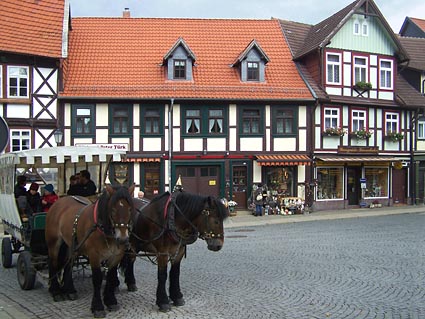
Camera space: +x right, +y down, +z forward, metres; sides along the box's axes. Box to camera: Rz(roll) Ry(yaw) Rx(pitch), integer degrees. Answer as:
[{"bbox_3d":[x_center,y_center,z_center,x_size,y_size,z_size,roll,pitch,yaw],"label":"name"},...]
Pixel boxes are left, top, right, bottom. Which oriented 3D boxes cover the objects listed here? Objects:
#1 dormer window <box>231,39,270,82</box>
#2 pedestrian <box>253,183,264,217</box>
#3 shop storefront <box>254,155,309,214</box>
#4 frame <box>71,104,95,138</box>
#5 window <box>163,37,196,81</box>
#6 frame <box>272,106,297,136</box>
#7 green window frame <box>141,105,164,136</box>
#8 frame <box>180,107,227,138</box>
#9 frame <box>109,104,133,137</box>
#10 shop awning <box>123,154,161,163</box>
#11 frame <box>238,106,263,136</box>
[{"bbox_3d":[2.216,-5.483,27.015,1.800,2.356,2.350,0,0,-4],"label":"dormer window"},{"bbox_3d":[2.336,2.092,23.700,0.500,1.630,0.380,0,0,14],"label":"pedestrian"},{"bbox_3d":[3.752,1.378,25.017,2.900,3.170,1.100,0,0,-4],"label":"shop storefront"},{"bbox_3d":[-6.830,-2.011,24.692,1.280,1.799,0.160,0,0,-4],"label":"frame"},{"bbox_3d":[-1.839,-5.549,26.803,1.800,2.336,2.350,0,0,-4],"label":"window"},{"bbox_3d":[3.939,-2.058,25.445,1.369,1.717,0.160,0,0,-4],"label":"frame"},{"bbox_3d":[-3.204,-2.058,24.946,1.310,1.764,0.160,0,0,-4],"label":"green window frame"},{"bbox_3d":[-0.431,-2.039,25.140,2.532,1.740,0.160,0,0,-4],"label":"frame"},{"bbox_3d":[-4.876,-2.048,24.829,1.293,1.756,0.160,0,0,-4],"label":"frame"},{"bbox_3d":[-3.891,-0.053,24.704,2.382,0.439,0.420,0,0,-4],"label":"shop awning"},{"bbox_3d":[2.121,-2.053,25.318,1.345,1.720,0.160,0,0,-4],"label":"frame"}]

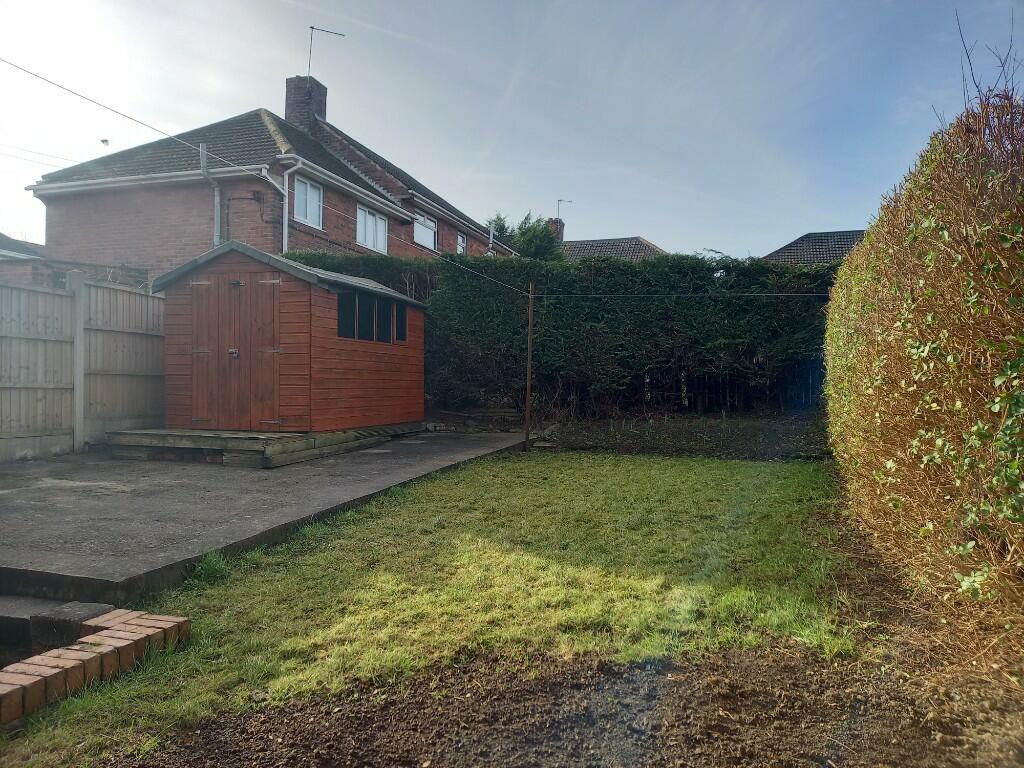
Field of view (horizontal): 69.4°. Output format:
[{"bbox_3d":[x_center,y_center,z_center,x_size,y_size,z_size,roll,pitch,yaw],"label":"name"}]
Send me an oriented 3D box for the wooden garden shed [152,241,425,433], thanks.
[{"bbox_3d":[-2.708,-0.522,9.900,2.160,2.120,3.190,0,0,17],"label":"wooden garden shed"}]

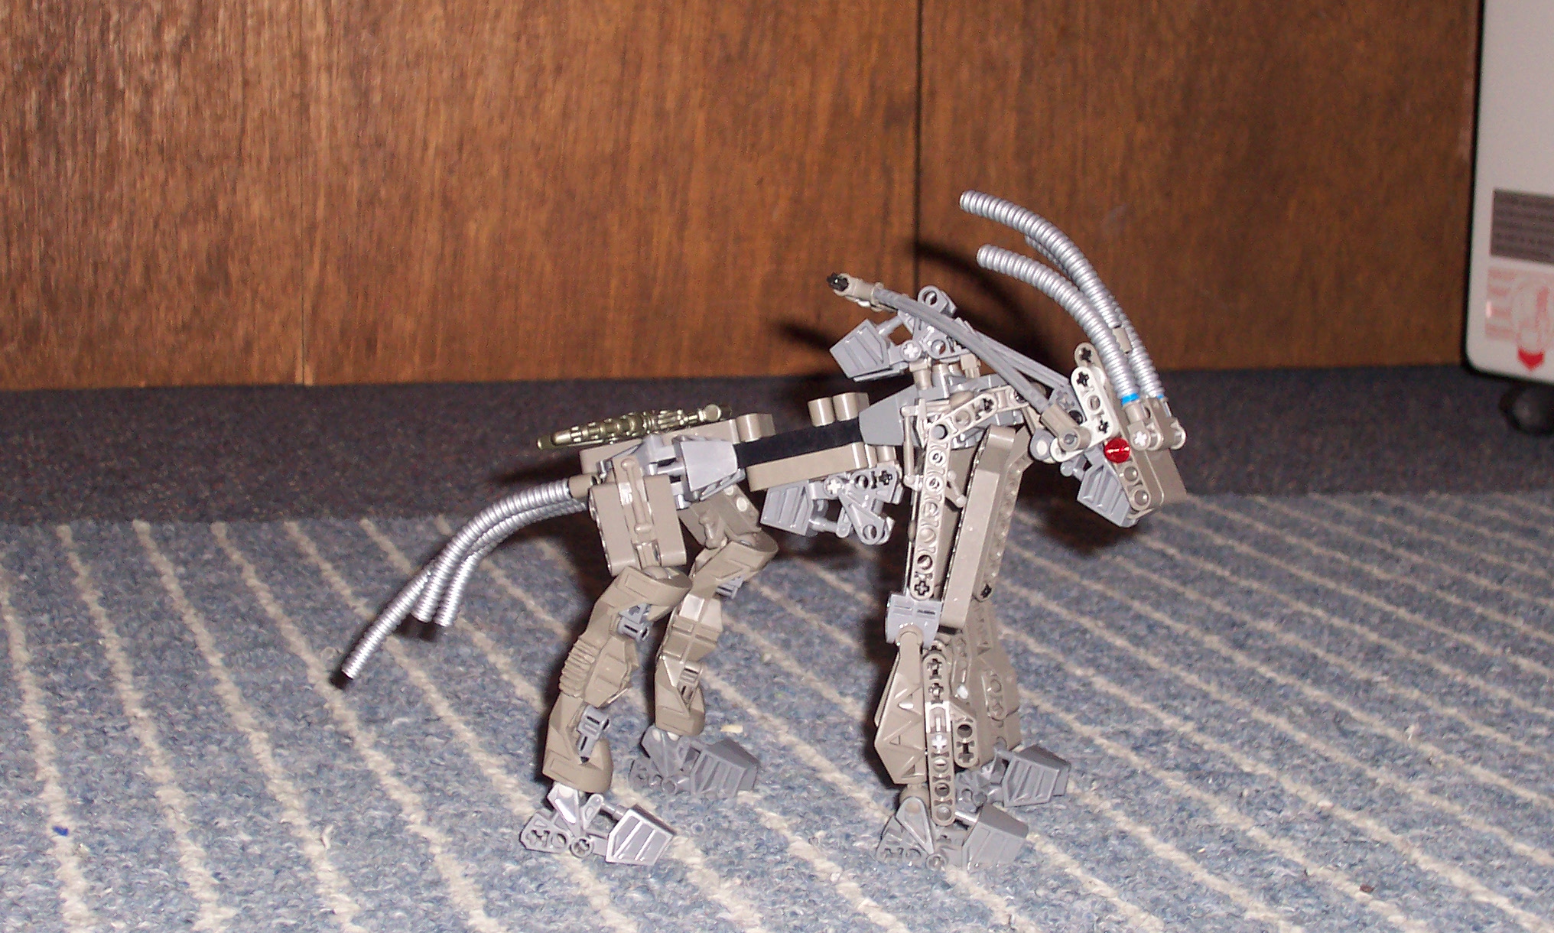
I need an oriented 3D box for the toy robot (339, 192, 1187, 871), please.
[{"bbox_3d":[-0.009,0.014,0.985,0.269,0.196,0.119,2,8,9],"label":"toy robot"}]

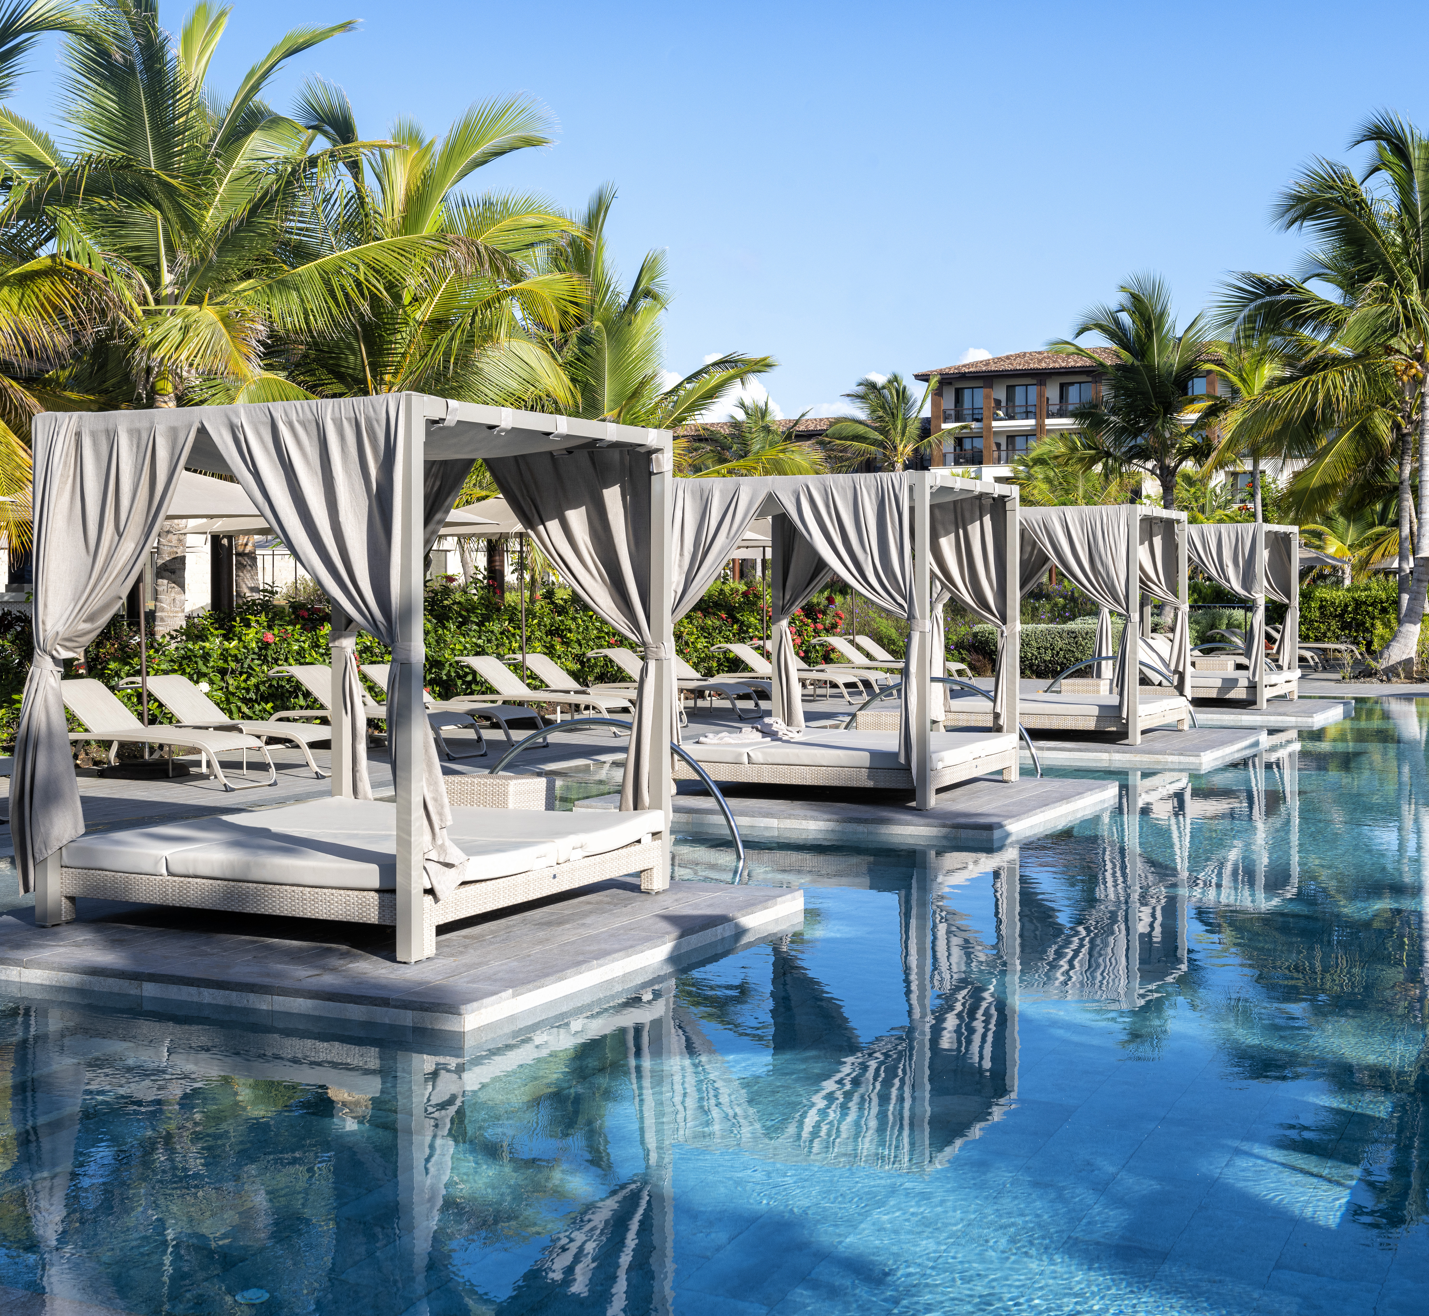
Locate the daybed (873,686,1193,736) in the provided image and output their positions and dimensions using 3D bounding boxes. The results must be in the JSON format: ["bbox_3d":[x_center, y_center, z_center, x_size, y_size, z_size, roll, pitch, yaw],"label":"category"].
[{"bbox_3d":[3.373,0.521,18.598,2.009,0.442,2.094,1,2,26],"label":"daybed"}]

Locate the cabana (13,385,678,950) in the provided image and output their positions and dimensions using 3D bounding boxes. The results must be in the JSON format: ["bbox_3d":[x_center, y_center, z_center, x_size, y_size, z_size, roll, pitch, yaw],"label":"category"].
[{"bbox_3d":[-1.527,0.036,8.509,1.921,2.130,2.044,1,2,27],"label":"cabana"}]

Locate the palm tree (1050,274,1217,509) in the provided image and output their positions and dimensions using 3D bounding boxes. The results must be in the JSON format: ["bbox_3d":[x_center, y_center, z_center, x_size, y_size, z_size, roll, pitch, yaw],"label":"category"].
[{"bbox_3d":[8.692,-4.036,39.435,3.800,8.000,3.800,0,2,12],"label":"palm tree"}]

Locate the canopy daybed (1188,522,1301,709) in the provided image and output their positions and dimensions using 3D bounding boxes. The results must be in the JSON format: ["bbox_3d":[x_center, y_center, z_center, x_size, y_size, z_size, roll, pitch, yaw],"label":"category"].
[{"bbox_3d":[5.947,-0.522,23.517,2.009,2.160,2.094,1,2,26],"label":"canopy daybed"}]

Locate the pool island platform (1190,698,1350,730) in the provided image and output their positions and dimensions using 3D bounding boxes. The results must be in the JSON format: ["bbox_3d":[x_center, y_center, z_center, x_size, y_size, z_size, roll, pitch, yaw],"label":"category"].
[{"bbox_3d":[5.995,0.646,23.275,2.945,0.157,2.847,1,2,26],"label":"pool island platform"}]

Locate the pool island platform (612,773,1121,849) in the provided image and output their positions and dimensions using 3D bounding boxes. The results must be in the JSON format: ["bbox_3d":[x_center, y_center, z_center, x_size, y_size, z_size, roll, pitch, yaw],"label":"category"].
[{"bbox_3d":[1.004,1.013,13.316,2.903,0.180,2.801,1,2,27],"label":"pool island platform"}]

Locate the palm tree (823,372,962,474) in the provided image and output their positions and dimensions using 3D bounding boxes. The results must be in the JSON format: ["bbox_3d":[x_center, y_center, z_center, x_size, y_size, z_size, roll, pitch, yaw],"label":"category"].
[{"bbox_3d":[5.941,-5.226,64.000,4.732,8.688,4.732,0,2,0],"label":"palm tree"}]

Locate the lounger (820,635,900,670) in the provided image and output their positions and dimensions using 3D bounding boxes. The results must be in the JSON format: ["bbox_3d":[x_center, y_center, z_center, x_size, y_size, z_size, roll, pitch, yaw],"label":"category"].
[{"bbox_3d":[2.282,0.070,27.023,2.013,0.736,0.638,1,2,26],"label":"lounger"}]

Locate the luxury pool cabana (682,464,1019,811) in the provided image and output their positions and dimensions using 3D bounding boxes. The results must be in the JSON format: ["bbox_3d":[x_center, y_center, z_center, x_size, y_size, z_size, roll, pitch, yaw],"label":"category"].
[{"bbox_3d":[0.924,-0.153,13.611,2.009,2.160,2.094,1,2,26],"label":"luxury pool cabana"}]

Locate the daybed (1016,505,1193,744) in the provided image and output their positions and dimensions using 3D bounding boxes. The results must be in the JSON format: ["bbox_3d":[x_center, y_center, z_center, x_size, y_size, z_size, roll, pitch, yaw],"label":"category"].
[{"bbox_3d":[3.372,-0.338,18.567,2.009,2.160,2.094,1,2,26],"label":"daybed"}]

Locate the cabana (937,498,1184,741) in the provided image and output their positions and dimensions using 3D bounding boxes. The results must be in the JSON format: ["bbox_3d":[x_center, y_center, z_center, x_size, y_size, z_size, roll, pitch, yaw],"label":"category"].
[{"bbox_3d":[3.369,-0.332,18.458,1.921,2.130,2.044,1,2,27],"label":"cabana"}]

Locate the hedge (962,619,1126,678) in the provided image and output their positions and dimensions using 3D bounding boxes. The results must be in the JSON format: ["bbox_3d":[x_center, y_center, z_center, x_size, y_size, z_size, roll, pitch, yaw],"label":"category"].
[{"bbox_3d":[5.485,-0.156,30.238,2.601,0.920,1.200,1,2,27],"label":"hedge"}]

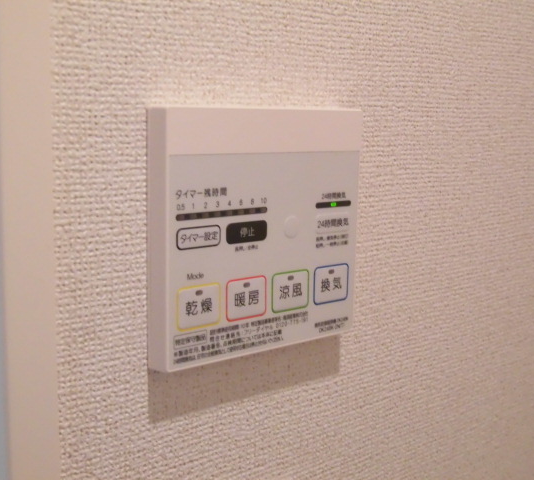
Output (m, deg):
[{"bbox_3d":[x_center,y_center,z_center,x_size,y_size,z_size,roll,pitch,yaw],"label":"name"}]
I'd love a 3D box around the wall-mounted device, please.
[{"bbox_3d":[-0.003,-0.005,0.472,0.129,0.120,0.015,-7,11,-44],"label":"wall-mounted device"}]

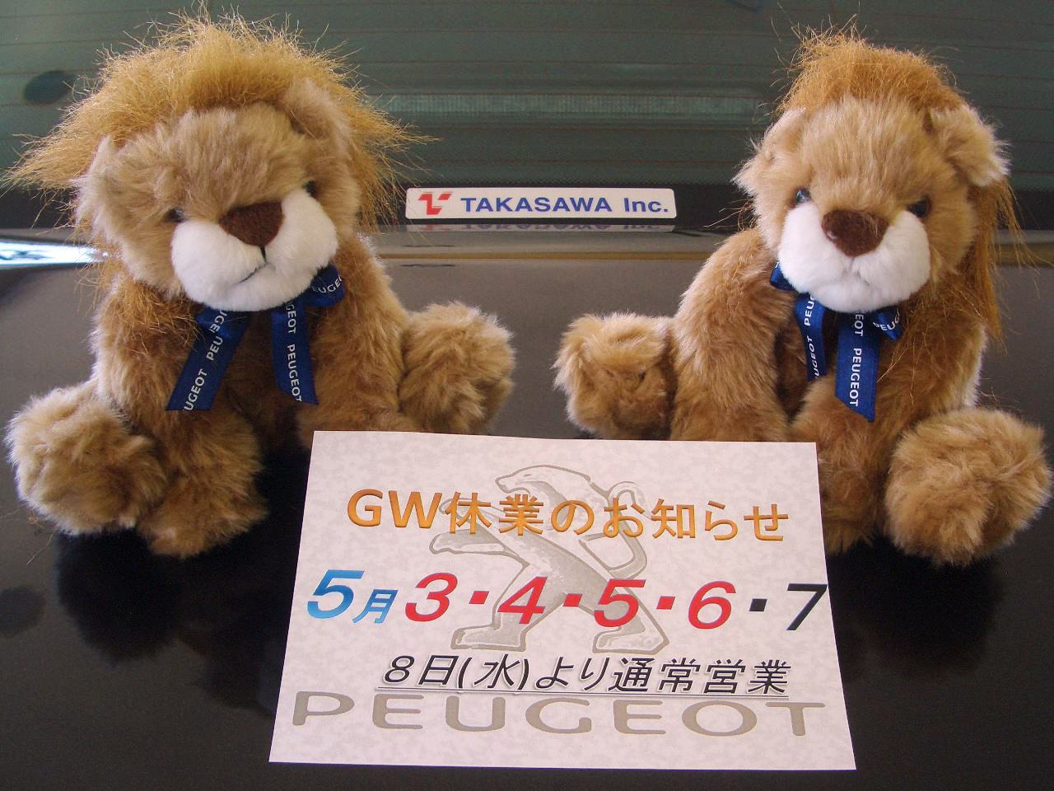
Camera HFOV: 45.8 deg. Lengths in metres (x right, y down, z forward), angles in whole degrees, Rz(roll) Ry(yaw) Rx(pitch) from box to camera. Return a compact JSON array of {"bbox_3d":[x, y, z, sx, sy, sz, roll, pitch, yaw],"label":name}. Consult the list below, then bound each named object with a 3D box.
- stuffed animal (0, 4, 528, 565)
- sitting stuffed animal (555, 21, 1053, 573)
[{"bbox_3d":[-0.108,-0.055,0.461,0.193,0.158,0.147,-13,27,-27],"label":"stuffed animal"},{"bbox_3d":[0.118,-0.053,0.461,0.191,0.155,0.147,14,28,29],"label":"sitting stuffed animal"}]

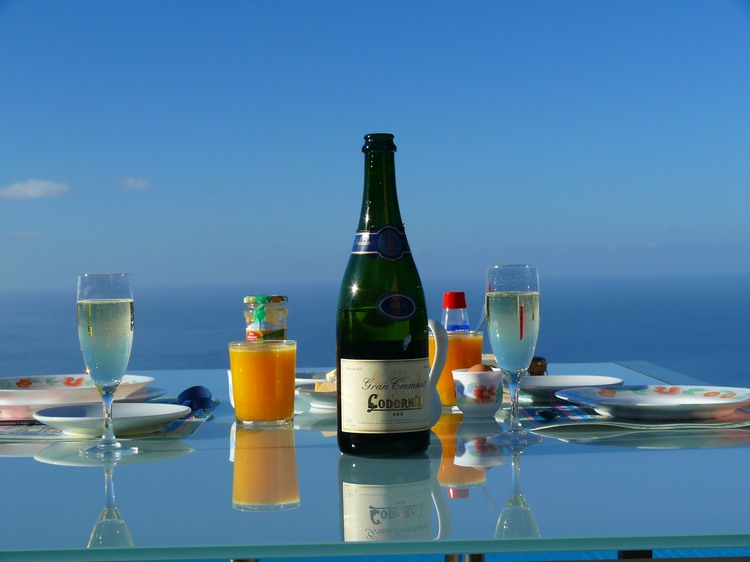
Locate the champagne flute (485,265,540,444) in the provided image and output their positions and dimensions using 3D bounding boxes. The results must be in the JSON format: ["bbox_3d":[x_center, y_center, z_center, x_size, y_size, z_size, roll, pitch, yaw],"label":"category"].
[{"bbox_3d":[0.140,0.072,1.494,0.058,0.177,0.058,-1,1,0],"label":"champagne flute"}]

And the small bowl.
[{"bbox_3d":[0.121,0.132,1.727,0.060,0.053,0.060,-1,1,0],"label":"small bowl"}]

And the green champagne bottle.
[{"bbox_3d":[0.006,0.013,1.394,0.088,0.302,0.088,-1,1,0],"label":"green champagne bottle"}]

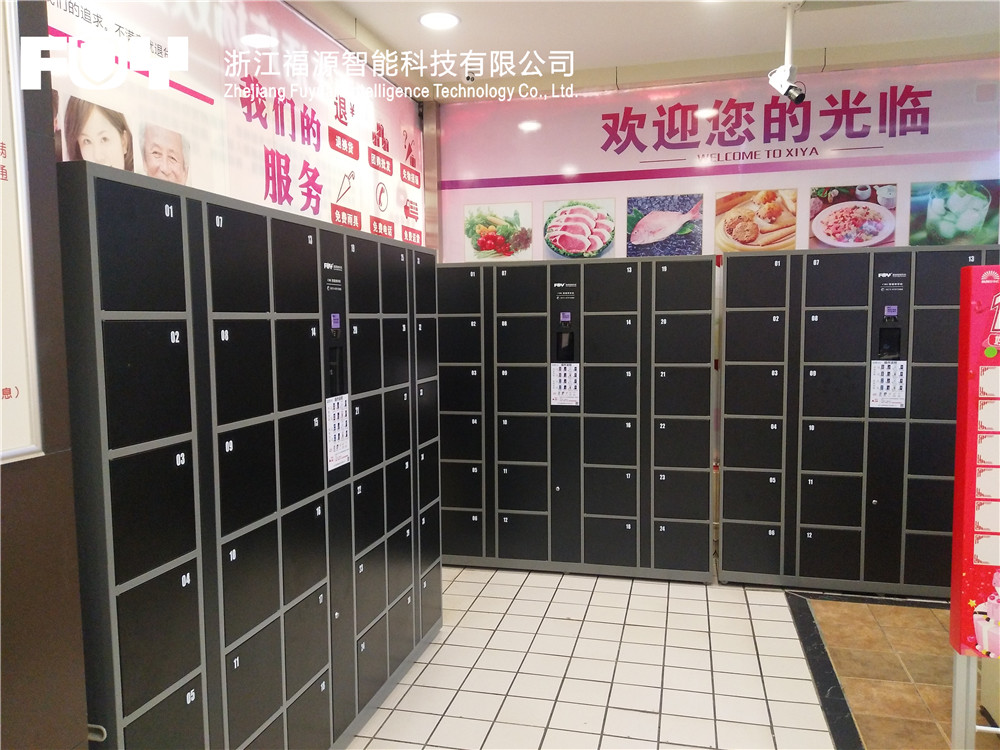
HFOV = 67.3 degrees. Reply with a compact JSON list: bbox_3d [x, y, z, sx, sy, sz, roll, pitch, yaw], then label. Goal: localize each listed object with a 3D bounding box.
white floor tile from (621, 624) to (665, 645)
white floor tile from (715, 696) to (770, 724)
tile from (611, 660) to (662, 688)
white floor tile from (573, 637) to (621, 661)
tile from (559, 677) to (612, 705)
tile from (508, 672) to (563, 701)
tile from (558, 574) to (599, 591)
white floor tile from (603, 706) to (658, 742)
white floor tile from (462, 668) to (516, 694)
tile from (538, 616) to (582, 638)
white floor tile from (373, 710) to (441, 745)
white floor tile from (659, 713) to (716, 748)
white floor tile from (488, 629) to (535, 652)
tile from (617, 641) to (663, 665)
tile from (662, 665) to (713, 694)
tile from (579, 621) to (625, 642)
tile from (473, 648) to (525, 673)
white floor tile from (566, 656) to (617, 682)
[{"bbox_3d":[0.680,1.232,3.550,0.197,0.010,0.197,0,5,14],"label":"white floor tile"},{"bbox_3d":[0.924,1.284,2.876,0.196,0.010,0.196,1,5,14],"label":"white floor tile"},{"bbox_3d":[0.585,1.265,3.167,0.196,0.010,0.196,1,5,14],"label":"tile"},{"bbox_3d":[0.440,1.247,3.409,0.196,0.010,0.196,1,5,14],"label":"white floor tile"},{"bbox_3d":[0.345,1.286,3.038,0.197,0.010,0.197,1,5,14],"label":"tile"},{"bbox_3d":[0.150,1.284,3.087,0.197,0.010,0.197,1,5,14],"label":"tile"},{"bbox_3d":[0.441,1.185,4.242,0.195,0.010,0.195,0,5,14],"label":"tile"},{"bbox_3d":[0.488,1.296,2.780,0.196,0.010,0.196,1,5,14],"label":"white floor tile"},{"bbox_3d":[-0.045,1.282,3.136,0.197,0.010,0.197,1,5,14],"label":"white floor tile"},{"bbox_3d":[0.294,1.230,3.651,0.196,0.010,0.196,1,5,14],"label":"tile"},{"bbox_3d":[-0.337,1.305,2.781,0.196,0.010,0.196,1,5,14],"label":"white floor tile"},{"bbox_3d":[0.681,1.298,2.730,0.197,0.010,0.197,1,5,14],"label":"white floor tile"},{"bbox_3d":[0.052,1.250,3.522,0.195,0.010,0.195,0,5,14],"label":"white floor tile"},{"bbox_3d":[0.634,1.249,3.360,0.196,0.010,0.196,1,5,14],"label":"tile"},{"bbox_3d":[0.789,1.282,3.151,0.196,0.010,0.196,1,5,14],"label":"tile"},{"bbox_3d":[0.486,1.231,3.598,0.197,0.010,0.197,0,5,14],"label":"tile"},{"bbox_3d":[0.003,1.259,3.312,0.197,0.010,0.197,1,5,14],"label":"tile"},{"bbox_3d":[0.390,1.263,3.212,0.197,0.010,0.197,0,5,14],"label":"white floor tile"}]

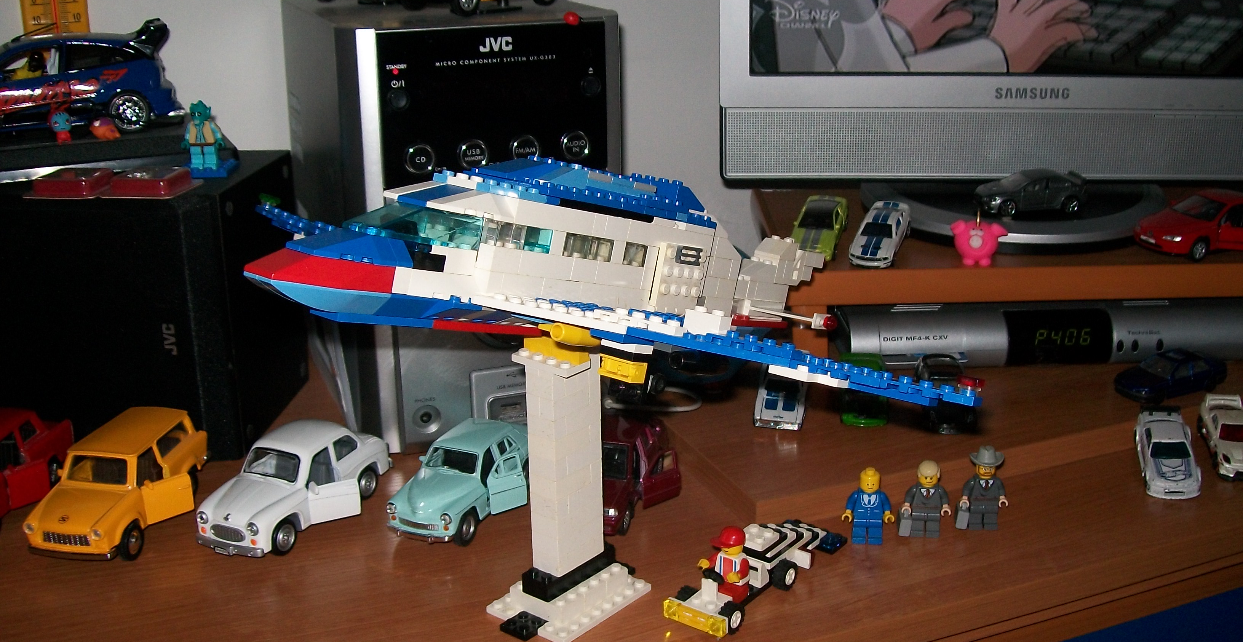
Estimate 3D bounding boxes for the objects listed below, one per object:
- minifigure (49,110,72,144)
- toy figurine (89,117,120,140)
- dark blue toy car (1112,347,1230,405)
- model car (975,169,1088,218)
[{"bbox_3d":[-0.366,-0.127,0.841,0.014,0.022,0.013,-10,19,-28],"label":"minifigure"},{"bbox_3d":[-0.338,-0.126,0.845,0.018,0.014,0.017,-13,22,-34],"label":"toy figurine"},{"bbox_3d":[0.358,0.035,0.846,0.075,0.024,0.030,-8,18,-23],"label":"dark blue toy car"},{"bbox_3d":[0.299,-0.093,0.943,0.080,0.026,0.032,-4,17,-10],"label":"model car"}]

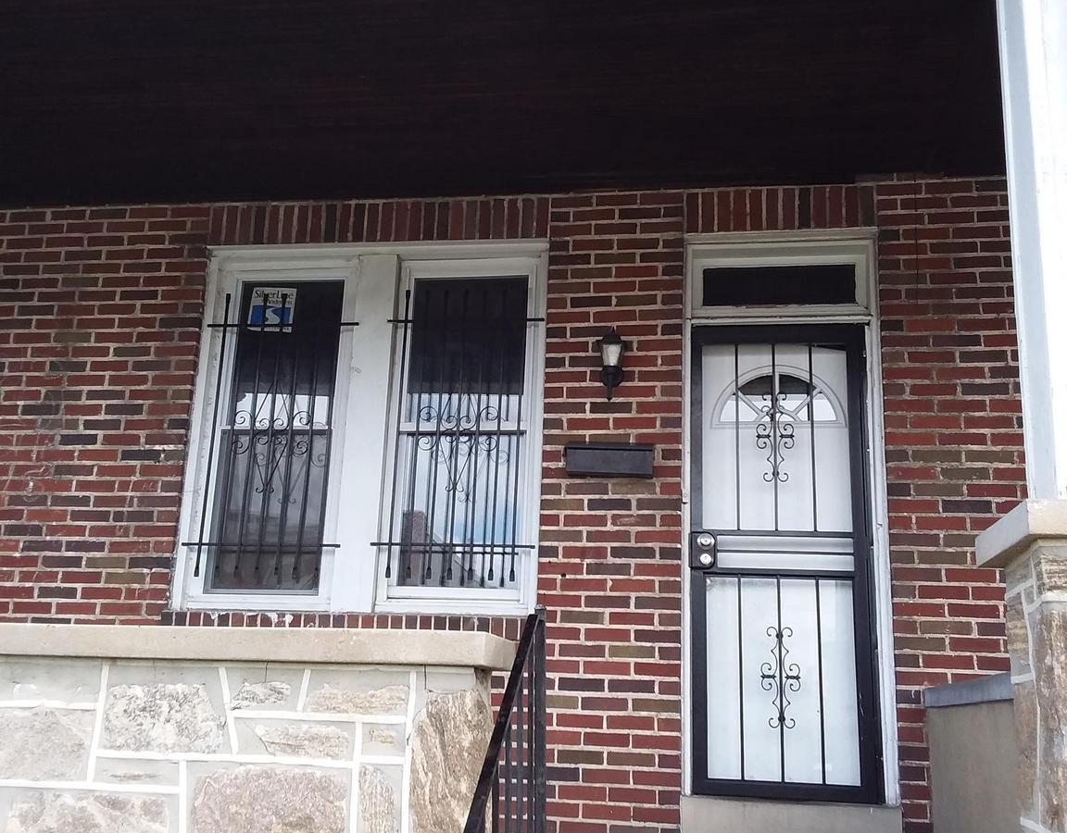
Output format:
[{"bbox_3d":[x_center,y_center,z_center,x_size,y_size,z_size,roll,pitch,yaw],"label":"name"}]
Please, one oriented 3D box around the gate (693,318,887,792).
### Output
[{"bbox_3d":[1.052,0.559,4.714,0.760,2.010,0.060,0,-15,9],"label":"gate"}]

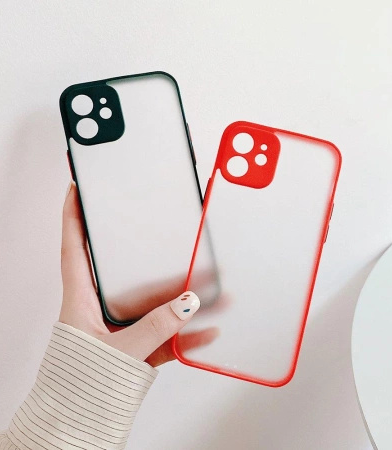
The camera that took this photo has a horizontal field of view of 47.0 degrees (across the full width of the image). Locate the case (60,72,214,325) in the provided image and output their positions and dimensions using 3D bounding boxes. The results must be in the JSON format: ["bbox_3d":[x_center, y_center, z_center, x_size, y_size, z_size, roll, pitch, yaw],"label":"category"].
[{"bbox_3d":[-0.035,-0.016,0.288,0.077,0.152,0.012,-12,4,-8],"label":"case"}]

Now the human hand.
[{"bbox_3d":[-0.037,0.031,0.295,0.102,0.120,0.065,0,0,-12],"label":"human hand"}]

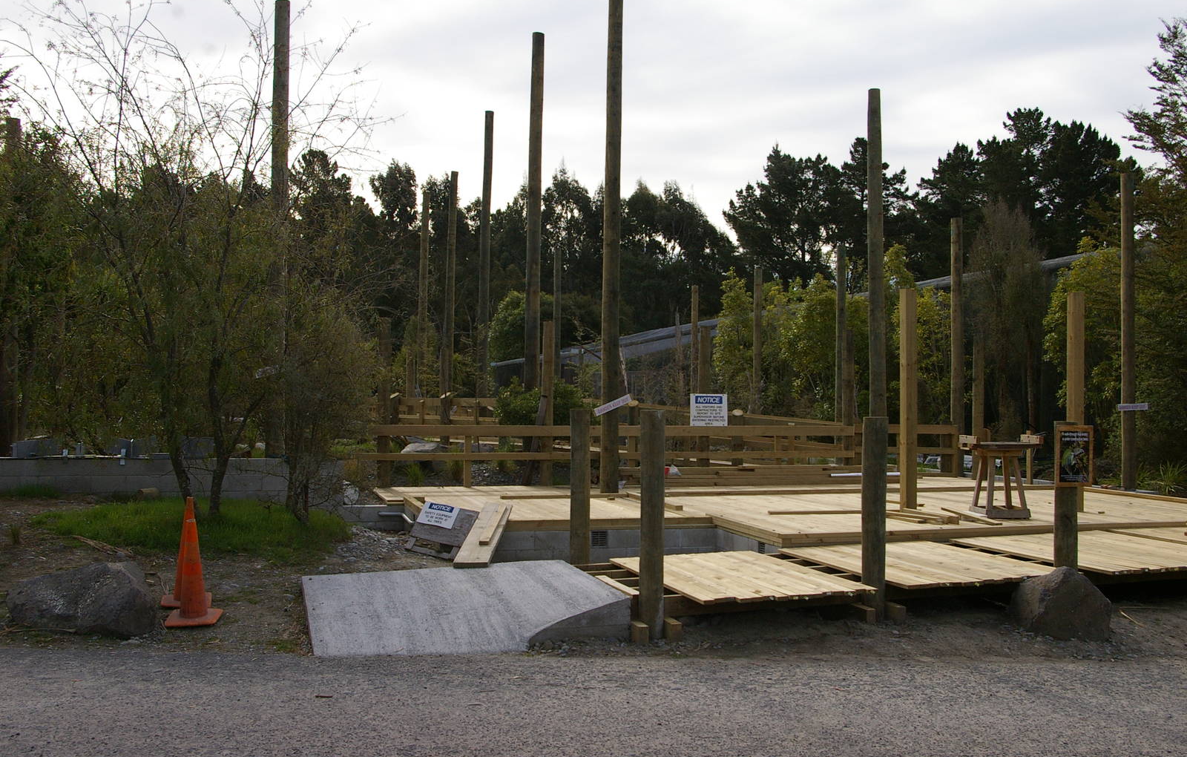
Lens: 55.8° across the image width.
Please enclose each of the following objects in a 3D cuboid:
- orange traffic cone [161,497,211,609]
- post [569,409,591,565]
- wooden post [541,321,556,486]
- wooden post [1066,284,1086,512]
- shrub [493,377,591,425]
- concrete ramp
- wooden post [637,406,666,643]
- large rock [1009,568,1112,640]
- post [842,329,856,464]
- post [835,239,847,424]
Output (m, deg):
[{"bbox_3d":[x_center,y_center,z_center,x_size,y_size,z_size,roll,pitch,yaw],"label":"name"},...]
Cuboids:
[{"bbox_3d":[-3.137,1.332,8.650,0.375,0.800,0.375,1,-2,-18],"label":"orange traffic cone"},{"bbox_3d":[-0.119,1.030,9.718,0.172,1.520,0.172,1,-1,0],"label":"post"},{"bbox_3d":[-0.735,0.409,18.300,0.155,2.700,0.155,1,-2,-15],"label":"wooden post"},{"bbox_3d":[5.861,0.270,13.600,0.155,2.680,0.155,1,-2,-9],"label":"wooden post"},{"bbox_3d":[-0.755,0.469,17.700,1.480,0.980,1.300,1,-1,-18],"label":"shrub"},{"bbox_3d":[-1.040,1.681,8.470,2.170,0.310,1.970,1,-2,-15],"label":"concrete ramp"},{"bbox_3d":[0.412,1.026,7.840,0.168,1.610,0.168,0,-2,0],"label":"wooden post"},{"bbox_3d":[3.517,1.680,8.420,0.750,0.500,0.640,0,-1,23],"label":"large rock"},{"bbox_3d":[3.962,0.401,17.382,0.172,2.300,0.172,1,-1,-18],"label":"post"},{"bbox_3d":[5.372,-0.523,24.300,0.200,4.750,0.200,0,-2,0],"label":"post"}]

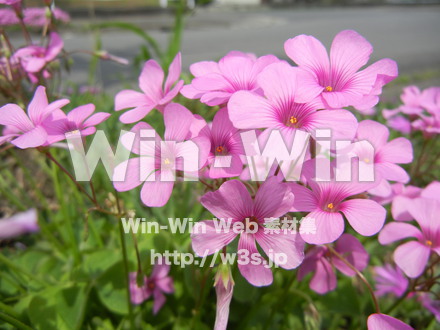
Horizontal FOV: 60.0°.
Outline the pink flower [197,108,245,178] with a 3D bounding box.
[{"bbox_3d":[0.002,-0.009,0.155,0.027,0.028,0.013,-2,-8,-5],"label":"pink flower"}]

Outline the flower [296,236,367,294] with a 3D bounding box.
[{"bbox_3d":[0.056,0.045,0.188,0.033,0.033,0.013,-7,4,17],"label":"flower"}]

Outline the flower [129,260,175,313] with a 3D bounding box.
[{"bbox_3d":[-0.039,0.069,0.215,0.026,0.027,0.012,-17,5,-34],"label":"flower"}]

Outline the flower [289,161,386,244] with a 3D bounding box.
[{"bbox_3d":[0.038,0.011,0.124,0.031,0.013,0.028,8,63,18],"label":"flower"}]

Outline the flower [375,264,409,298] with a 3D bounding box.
[{"bbox_3d":[0.104,0.072,0.224,0.018,0.024,0.024,30,70,11],"label":"flower"}]

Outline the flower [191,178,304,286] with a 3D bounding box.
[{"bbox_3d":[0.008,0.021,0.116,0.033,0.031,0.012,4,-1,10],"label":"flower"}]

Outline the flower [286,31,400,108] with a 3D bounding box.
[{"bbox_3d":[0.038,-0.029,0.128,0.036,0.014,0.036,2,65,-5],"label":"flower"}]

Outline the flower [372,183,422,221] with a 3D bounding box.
[{"bbox_3d":[0.095,0.023,0.204,0.030,0.013,0.030,-7,33,16],"label":"flower"}]

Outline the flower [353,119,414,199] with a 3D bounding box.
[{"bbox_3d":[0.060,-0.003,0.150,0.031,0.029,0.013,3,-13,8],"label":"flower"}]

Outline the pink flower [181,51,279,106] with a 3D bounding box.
[{"bbox_3d":[0.004,-0.025,0.127,0.036,0.014,0.036,2,41,-4],"label":"pink flower"}]

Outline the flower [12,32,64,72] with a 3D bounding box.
[{"bbox_3d":[-0.107,-0.063,0.226,0.034,0.014,0.034,6,44,-13],"label":"flower"}]

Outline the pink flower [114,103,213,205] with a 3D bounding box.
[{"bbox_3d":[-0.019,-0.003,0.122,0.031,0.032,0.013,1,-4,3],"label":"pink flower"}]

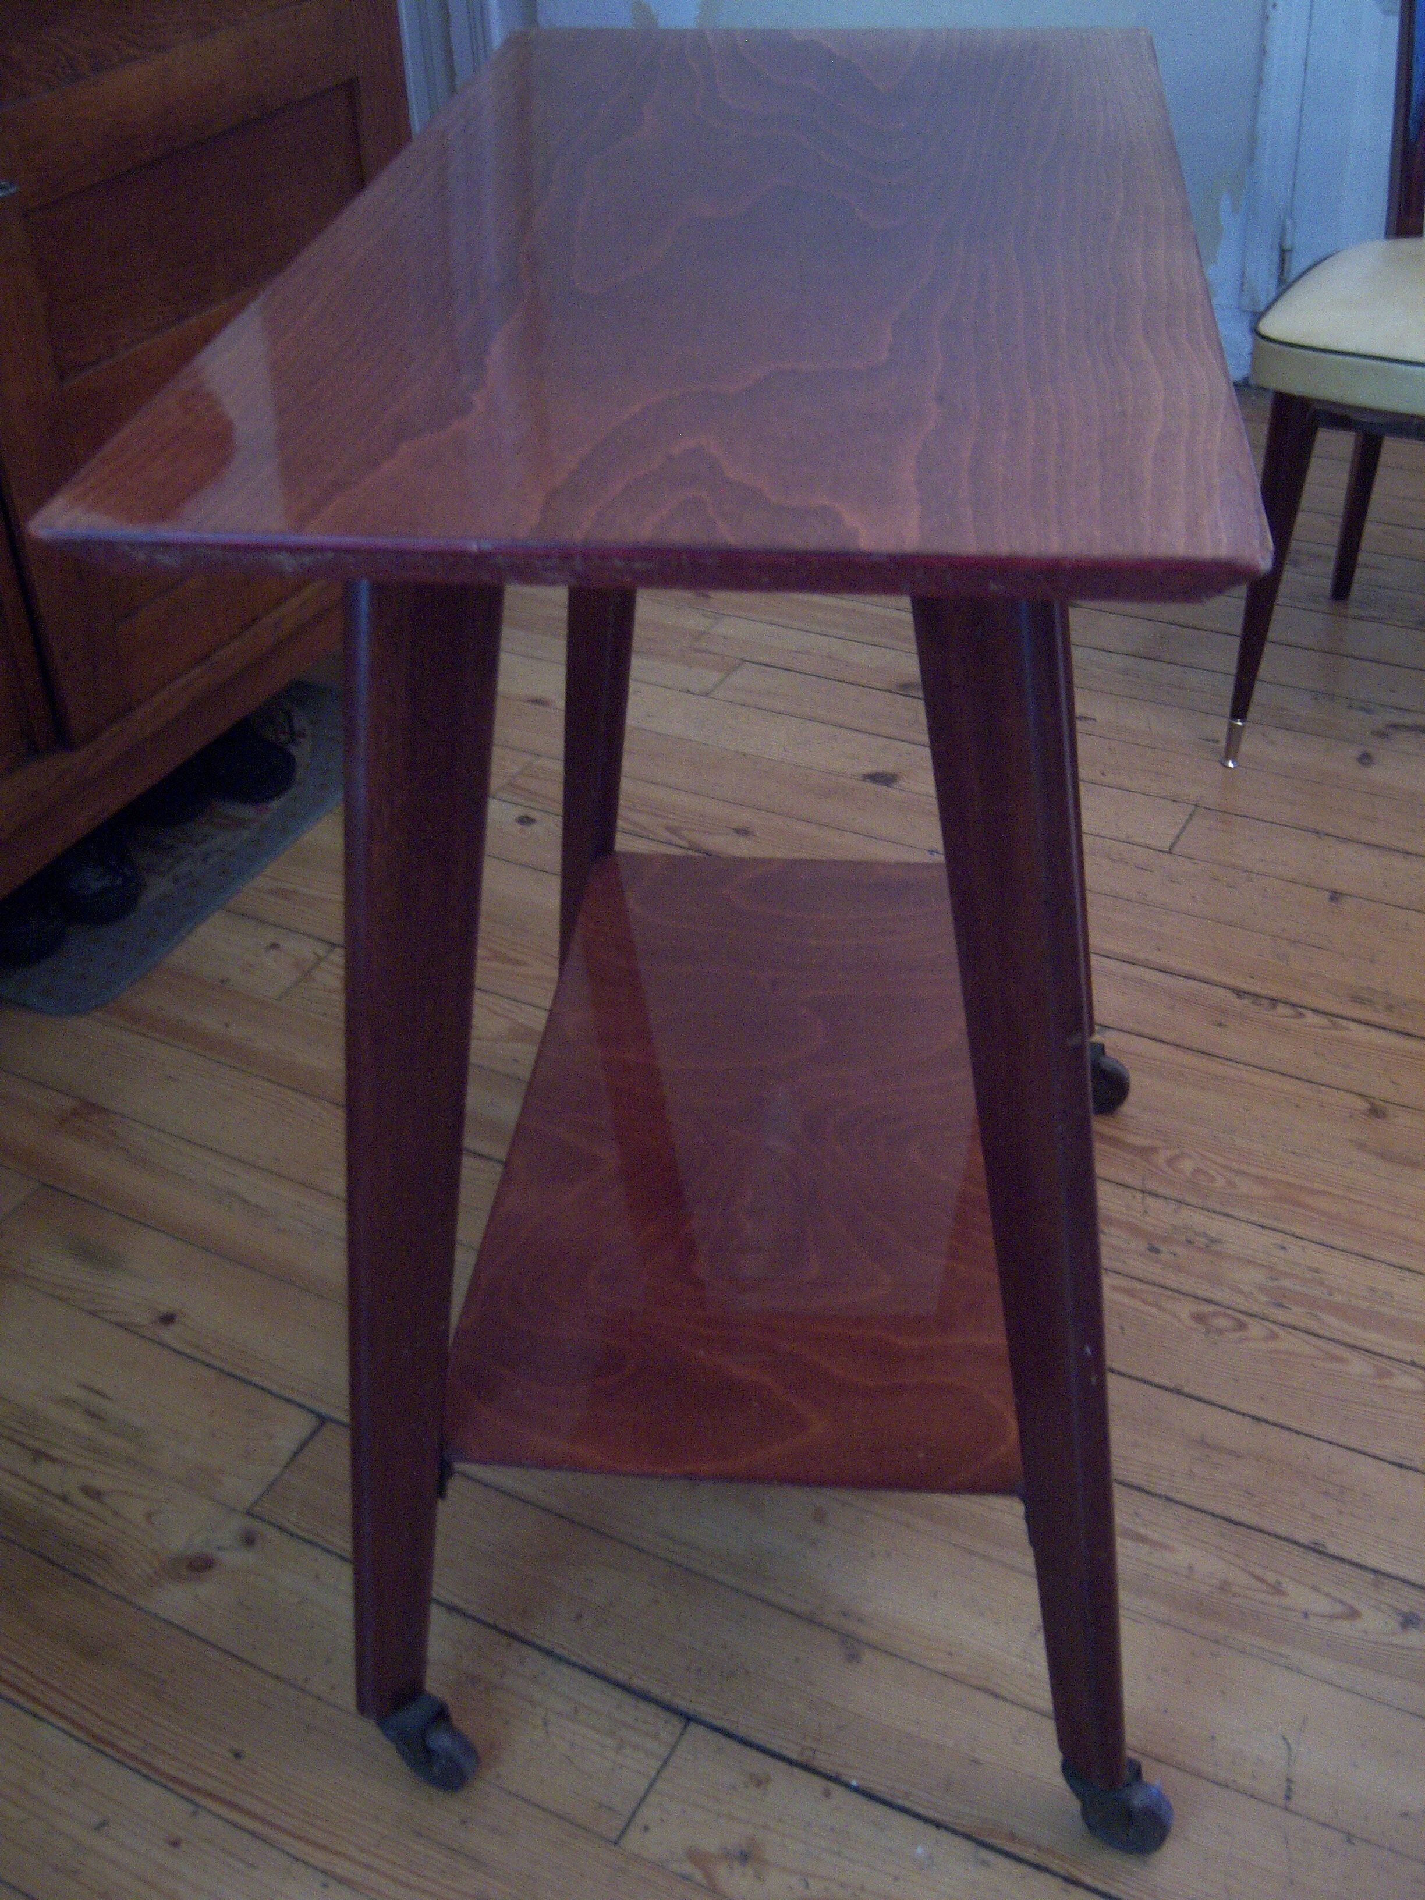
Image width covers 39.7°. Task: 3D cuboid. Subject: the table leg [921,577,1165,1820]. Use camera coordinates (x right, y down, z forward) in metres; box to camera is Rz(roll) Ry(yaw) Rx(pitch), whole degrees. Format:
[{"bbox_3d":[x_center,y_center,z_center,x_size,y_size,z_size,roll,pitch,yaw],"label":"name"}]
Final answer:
[{"bbox_3d":[0.160,0.143,0.912,0.036,0.786,0.071,-28,33,-30],"label":"table leg"}]

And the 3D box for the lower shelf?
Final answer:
[{"bbox_3d":[0.043,0.108,1.234,0.324,0.018,0.570,2,36,7],"label":"lower shelf"}]

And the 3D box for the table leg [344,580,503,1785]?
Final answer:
[{"bbox_3d":[-0.134,0.137,0.934,0.063,0.778,0.058,-16,37,-33],"label":"table leg"}]

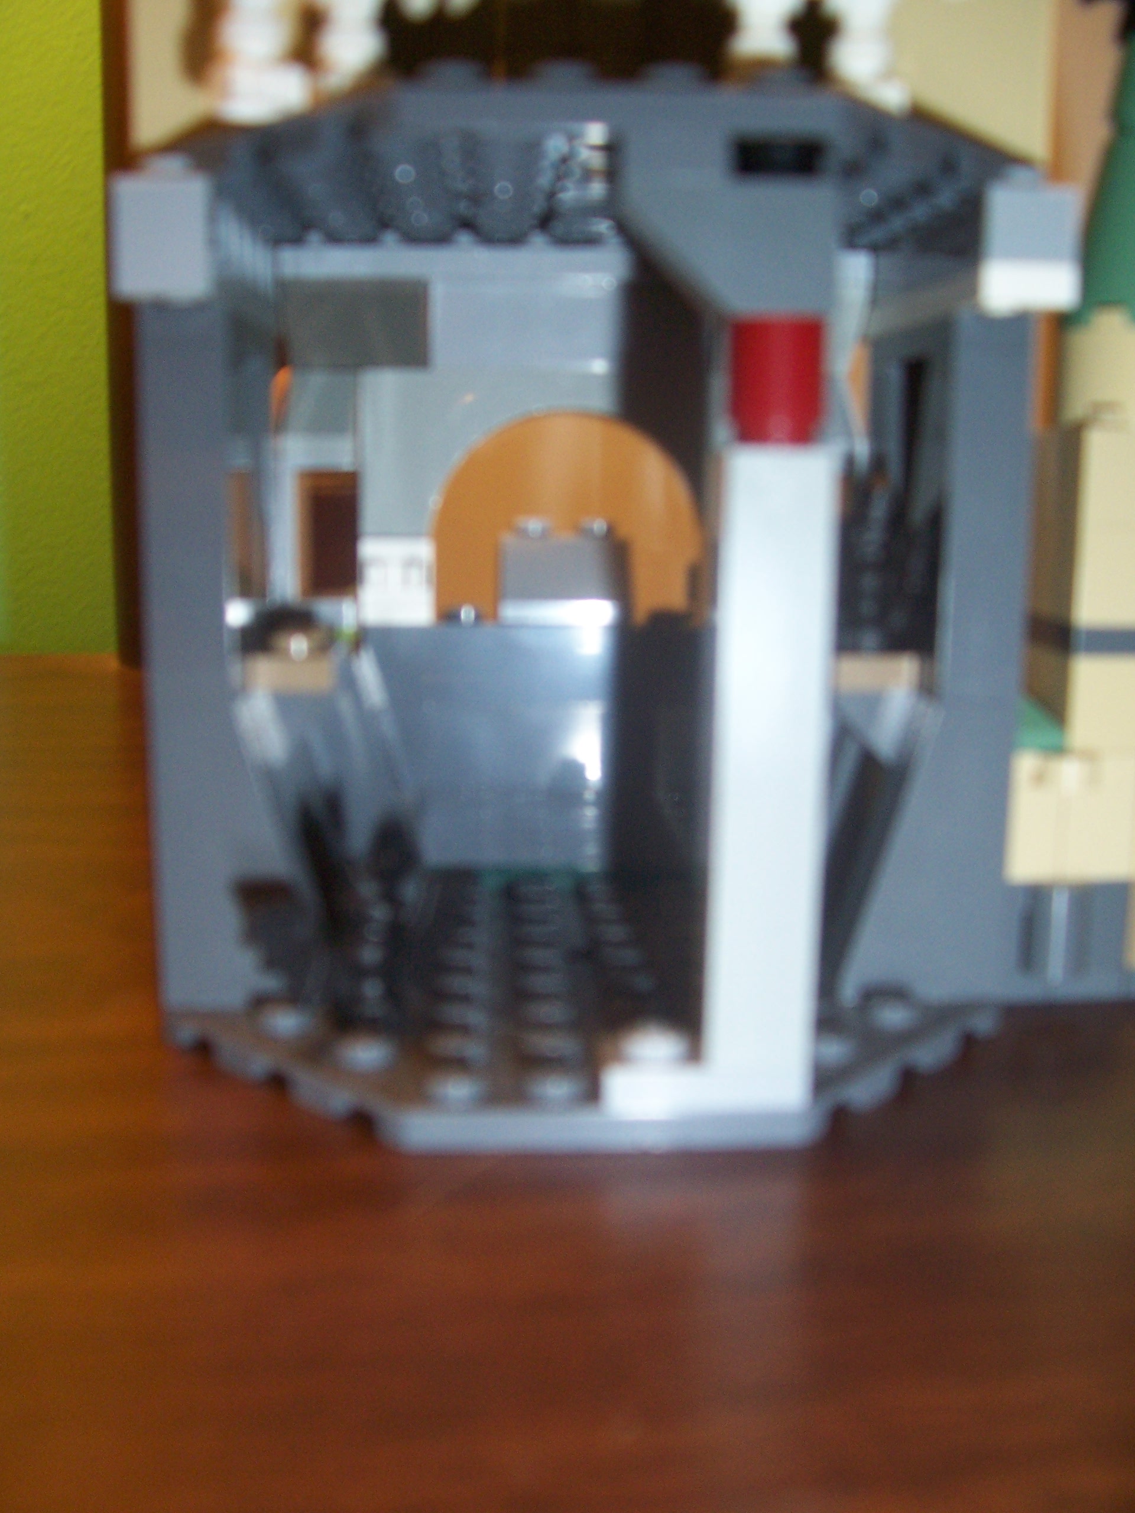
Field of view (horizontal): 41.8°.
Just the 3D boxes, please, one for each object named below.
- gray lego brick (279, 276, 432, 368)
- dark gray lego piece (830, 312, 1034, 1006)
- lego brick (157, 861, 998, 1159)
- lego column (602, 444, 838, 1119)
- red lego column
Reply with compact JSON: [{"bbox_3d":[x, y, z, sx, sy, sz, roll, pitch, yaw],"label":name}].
[{"bbox_3d":[-0.023,-0.047,0.164,0.016,0.010,0.008,0,9,-3],"label":"gray lego brick"},{"bbox_3d":[0.034,-0.008,0.142,0.016,0.064,0.009,0,9,-3],"label":"dark gray lego piece"},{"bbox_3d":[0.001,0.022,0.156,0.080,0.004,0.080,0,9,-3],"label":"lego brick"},{"bbox_3d":[0.011,0.002,0.117,0.016,0.051,0.008,0,9,-3],"label":"lego column"},{"bbox_3d":[0.016,-0.028,0.112,0.008,0.010,0.008,0,9,-3],"label":"red lego column"}]

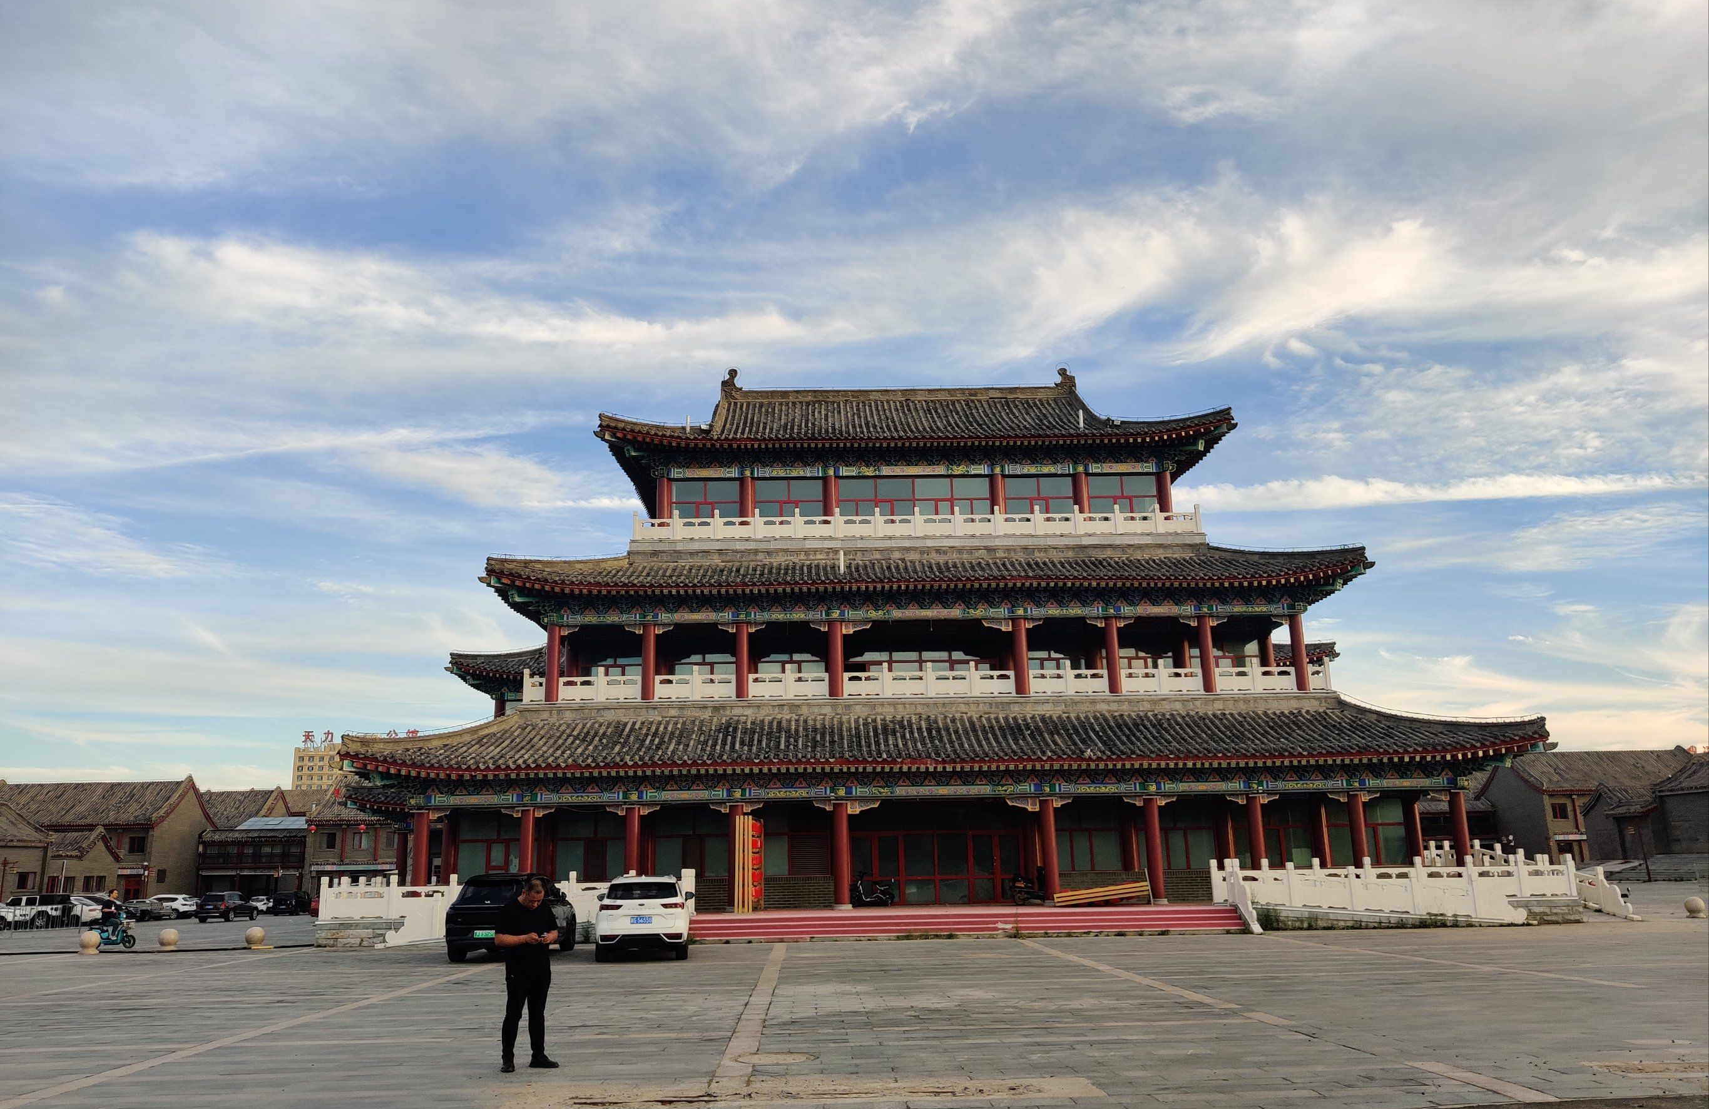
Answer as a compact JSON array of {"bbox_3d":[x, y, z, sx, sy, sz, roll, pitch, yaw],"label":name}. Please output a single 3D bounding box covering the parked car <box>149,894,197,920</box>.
[{"bbox_3d":[-48.294,24.576,92.996,4.500,1.650,1.840,-1,-13,-2],"label":"parked car"}]

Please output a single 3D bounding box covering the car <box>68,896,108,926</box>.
[{"bbox_3d":[-46.689,21.082,78.528,4.650,1.600,1.880,-1,-13,-2],"label":"car"}]

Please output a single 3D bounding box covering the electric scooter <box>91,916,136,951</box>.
[{"bbox_3d":[-20.725,10.546,37.316,1.420,1.020,0.600,0,-13,-4],"label":"electric scooter"}]

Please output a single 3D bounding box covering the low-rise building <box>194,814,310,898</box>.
[{"bbox_3d":[-46.314,24.866,107.285,9.000,7.500,7.500,-1,-13,-2],"label":"low-rise building"}]

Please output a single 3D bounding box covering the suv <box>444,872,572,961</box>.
[{"bbox_3d":[-7.447,7.996,29.469,1.950,1.750,4.900,-1,-13,0],"label":"suv"}]

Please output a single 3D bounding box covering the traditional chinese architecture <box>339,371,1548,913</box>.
[{"bbox_3d":[2.223,2.801,50.962,34.000,20.900,26.000,-1,-13,-2],"label":"traditional chinese architecture"}]

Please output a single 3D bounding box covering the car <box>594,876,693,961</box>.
[{"bbox_3d":[-4.478,7.782,28.669,1.890,1.680,4.550,0,-14,-6],"label":"car"}]

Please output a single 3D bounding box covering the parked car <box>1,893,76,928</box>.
[{"bbox_3d":[-46.285,20.098,75.049,4.500,1.860,1.890,-1,-13,-2],"label":"parked car"}]

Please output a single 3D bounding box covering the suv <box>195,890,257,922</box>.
[{"bbox_3d":[-35.724,20.023,76.014,1.870,1.670,4.650,-1,-13,-1],"label":"suv"}]

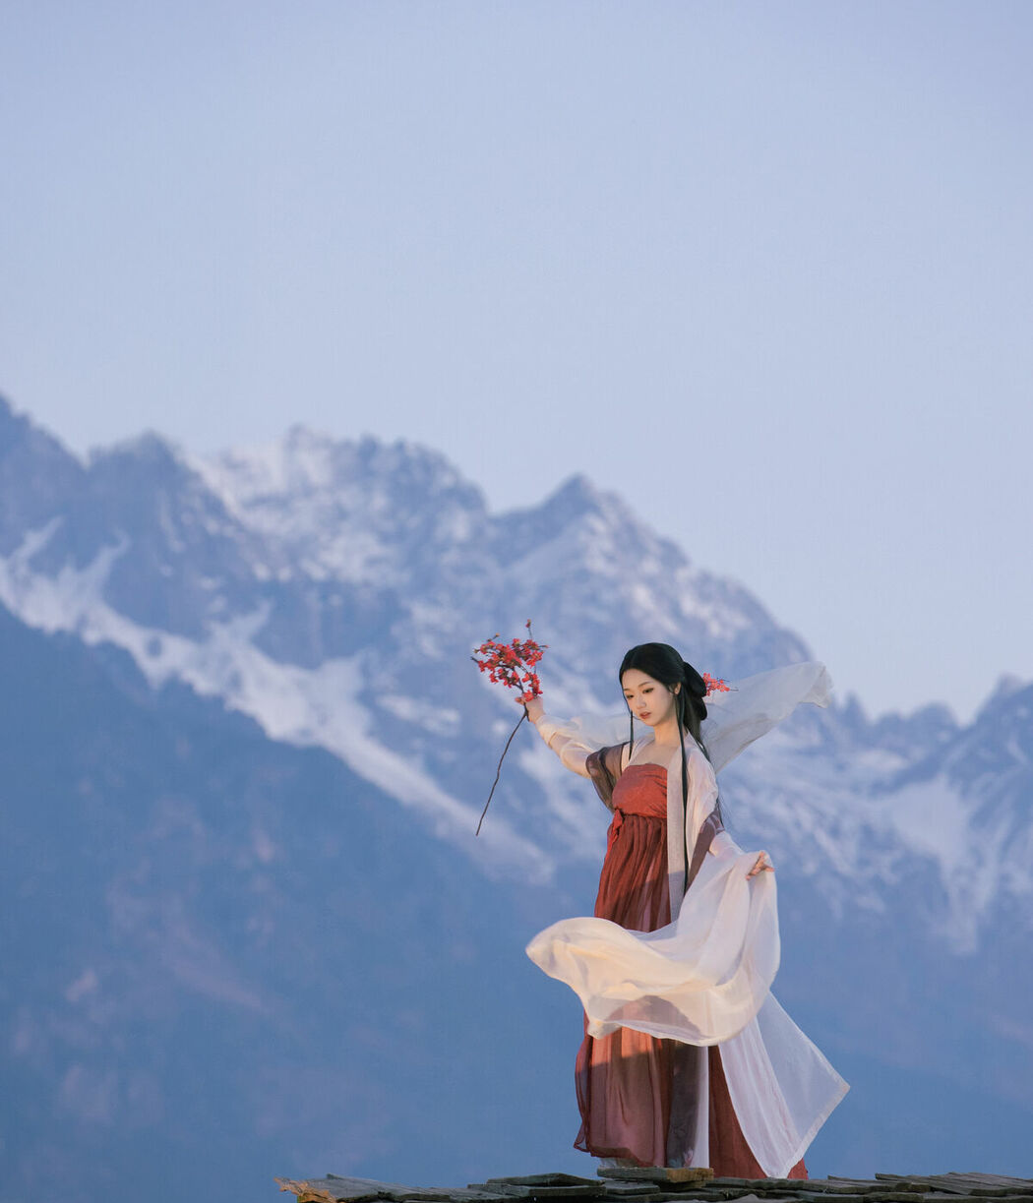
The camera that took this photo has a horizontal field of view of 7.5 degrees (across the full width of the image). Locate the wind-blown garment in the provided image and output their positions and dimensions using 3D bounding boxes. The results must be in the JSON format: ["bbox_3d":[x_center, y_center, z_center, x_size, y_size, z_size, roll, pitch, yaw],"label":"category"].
[{"bbox_3d":[0.520,0.956,24.200,0.820,1.660,0.600,-3,-5,35],"label":"wind-blown garment"}]

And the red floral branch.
[{"bbox_3d":[-0.026,0.392,24.250,0.220,0.670,0.190,10,-3,0],"label":"red floral branch"}]

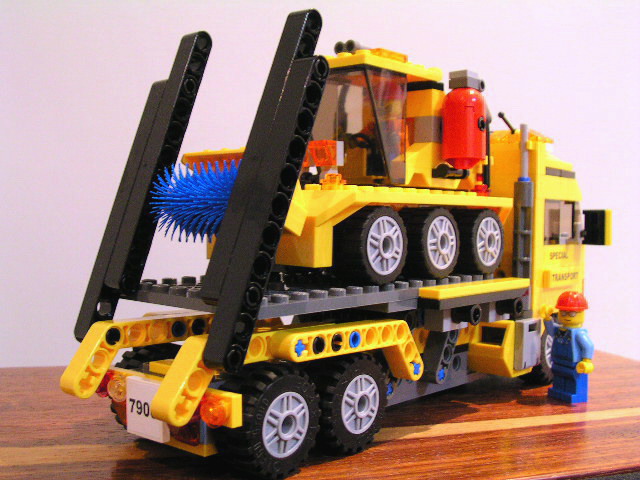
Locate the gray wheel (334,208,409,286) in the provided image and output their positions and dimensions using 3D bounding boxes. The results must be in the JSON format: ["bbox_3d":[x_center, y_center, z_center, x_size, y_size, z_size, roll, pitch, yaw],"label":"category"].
[{"bbox_3d":[0.015,0.001,0.248,0.014,0.024,0.024,4,4,41],"label":"gray wheel"}]

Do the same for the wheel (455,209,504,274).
[{"bbox_3d":[0.057,0.000,0.296,0.014,0.024,0.024,4,4,41],"label":"wheel"}]

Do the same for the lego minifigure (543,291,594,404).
[{"bbox_3d":[0.098,0.042,0.312,0.013,0.043,0.022,0,3,-29],"label":"lego minifigure"}]

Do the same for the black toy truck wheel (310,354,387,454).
[{"bbox_3d":[0.007,0.049,0.245,0.014,0.030,0.030,4,4,42],"label":"black toy truck wheel"}]

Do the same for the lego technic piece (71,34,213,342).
[{"bbox_3d":[-0.056,-0.020,0.256,0.016,0.104,0.008,4,-16,42],"label":"lego technic piece"}]

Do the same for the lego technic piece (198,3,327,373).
[{"bbox_3d":[-0.014,-0.017,0.211,0.016,0.104,0.008,4,-18,42],"label":"lego technic piece"}]

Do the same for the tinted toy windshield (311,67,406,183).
[{"bbox_3d":[0.010,-0.039,0.279,0.032,0.038,0.024,4,4,41],"label":"tinted toy windshield"}]

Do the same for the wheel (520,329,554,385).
[{"bbox_3d":[0.094,0.047,0.342,0.014,0.030,0.030,4,4,42],"label":"wheel"}]

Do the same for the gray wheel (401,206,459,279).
[{"bbox_3d":[0.036,0.001,0.272,0.014,0.024,0.024,4,4,41],"label":"gray wheel"}]

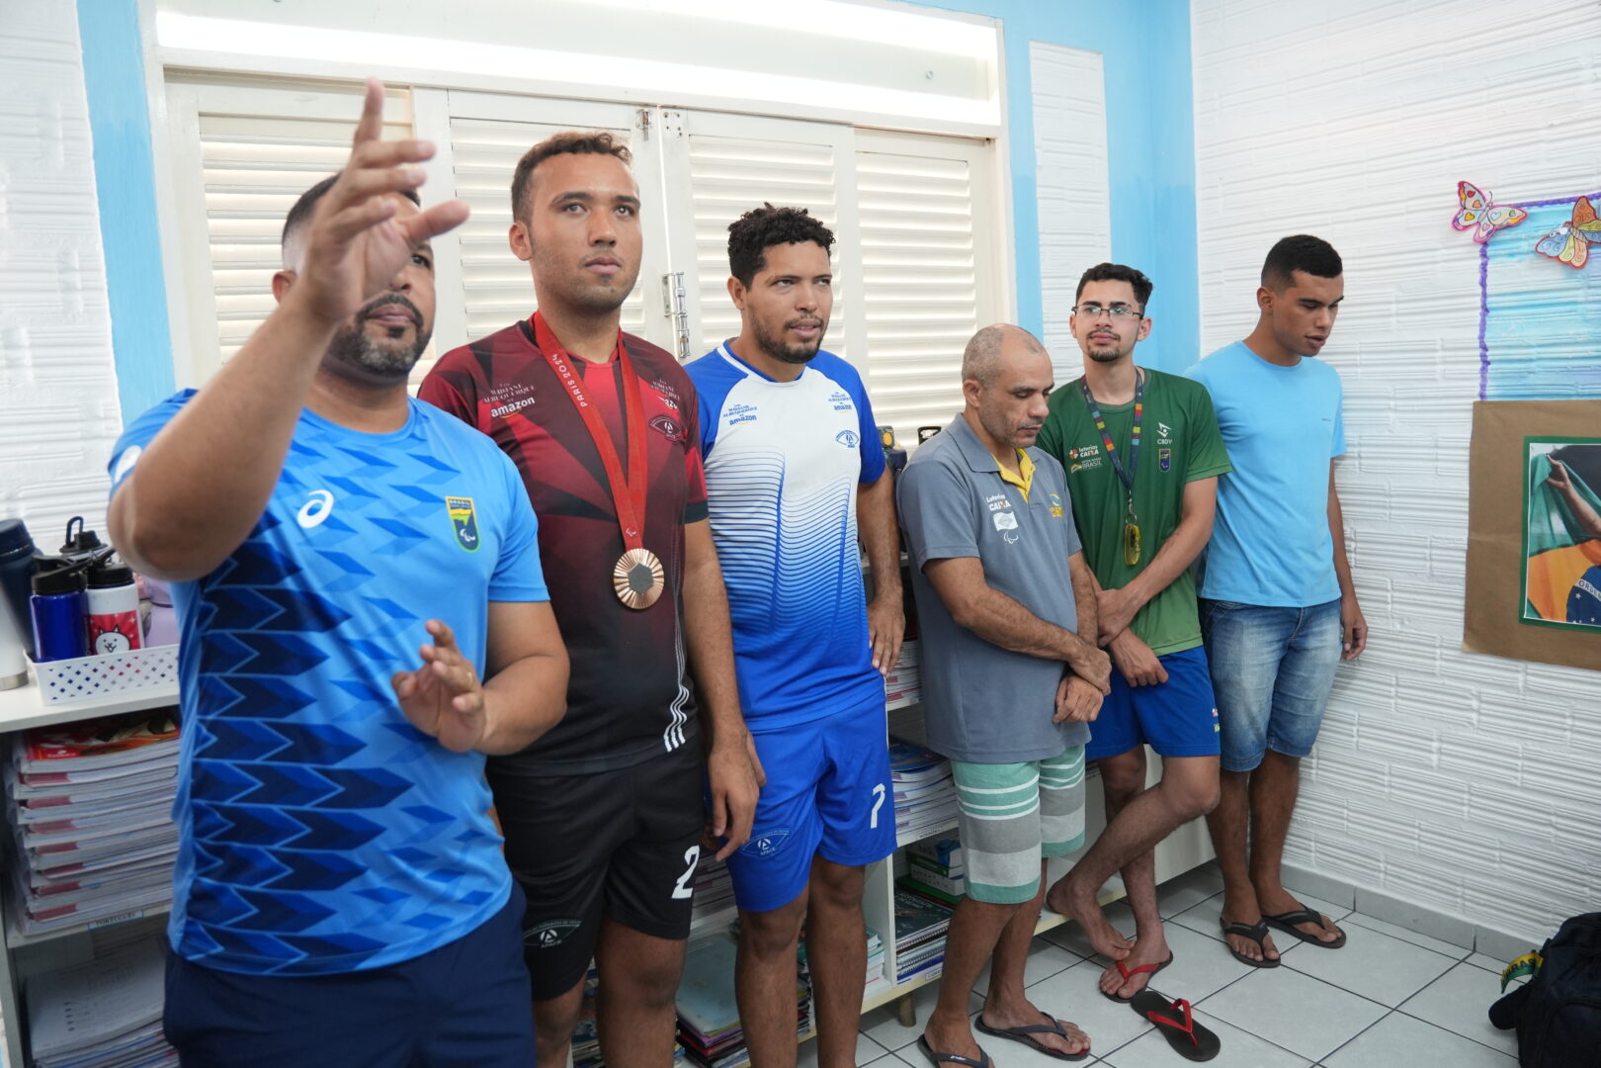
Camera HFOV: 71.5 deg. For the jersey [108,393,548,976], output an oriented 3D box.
[{"bbox_3d":[-0.597,0.169,1.420,0.520,0.700,0.320,-8,9,-31],"label":"jersey"}]

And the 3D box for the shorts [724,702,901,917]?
[{"bbox_3d":[0.022,0.428,1.945,0.365,0.400,0.260,-8,7,-40],"label":"shorts"}]

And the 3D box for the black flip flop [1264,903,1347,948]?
[{"bbox_3d":[1.289,0.985,2.876,0.100,0.055,0.265,-9,9,-36],"label":"black flip flop"}]

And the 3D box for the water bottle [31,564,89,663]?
[{"bbox_3d":[-1.134,0.144,1.704,0.074,0.215,0.074,-7,6,-36],"label":"water bottle"}]

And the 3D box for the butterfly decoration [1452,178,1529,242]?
[{"bbox_3d":[1.502,-0.703,2.420,0.012,0.130,0.150,-9,9,-34],"label":"butterfly decoration"}]

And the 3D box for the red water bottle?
[{"bbox_3d":[-1.006,0.126,1.640,0.077,0.190,0.077,-9,9,-34],"label":"red water bottle"}]

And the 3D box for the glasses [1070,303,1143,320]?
[{"bbox_3d":[0.718,-0.512,2.583,0.140,0.042,0.138,-1,6,22],"label":"glasses"}]

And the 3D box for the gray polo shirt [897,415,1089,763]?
[{"bbox_3d":[0.408,0.117,2.360,0.270,0.690,0.440,2,7,45],"label":"gray polo shirt"}]

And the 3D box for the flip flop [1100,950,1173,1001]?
[{"bbox_3d":[0.822,1.040,2.680,0.280,0.055,0.100,-10,10,-39],"label":"flip flop"}]

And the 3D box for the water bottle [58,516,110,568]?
[{"bbox_3d":[-1.085,0.099,1.690,0.075,0.250,0.075,-9,9,-34],"label":"water bottle"}]

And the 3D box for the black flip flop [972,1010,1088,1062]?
[{"bbox_3d":[0.514,1.102,2.485,0.268,0.060,0.105,0,6,32],"label":"black flip flop"}]

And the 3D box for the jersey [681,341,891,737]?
[{"bbox_3d":[-0.028,-0.004,2.020,0.440,0.680,0.250,-8,9,-28],"label":"jersey"}]

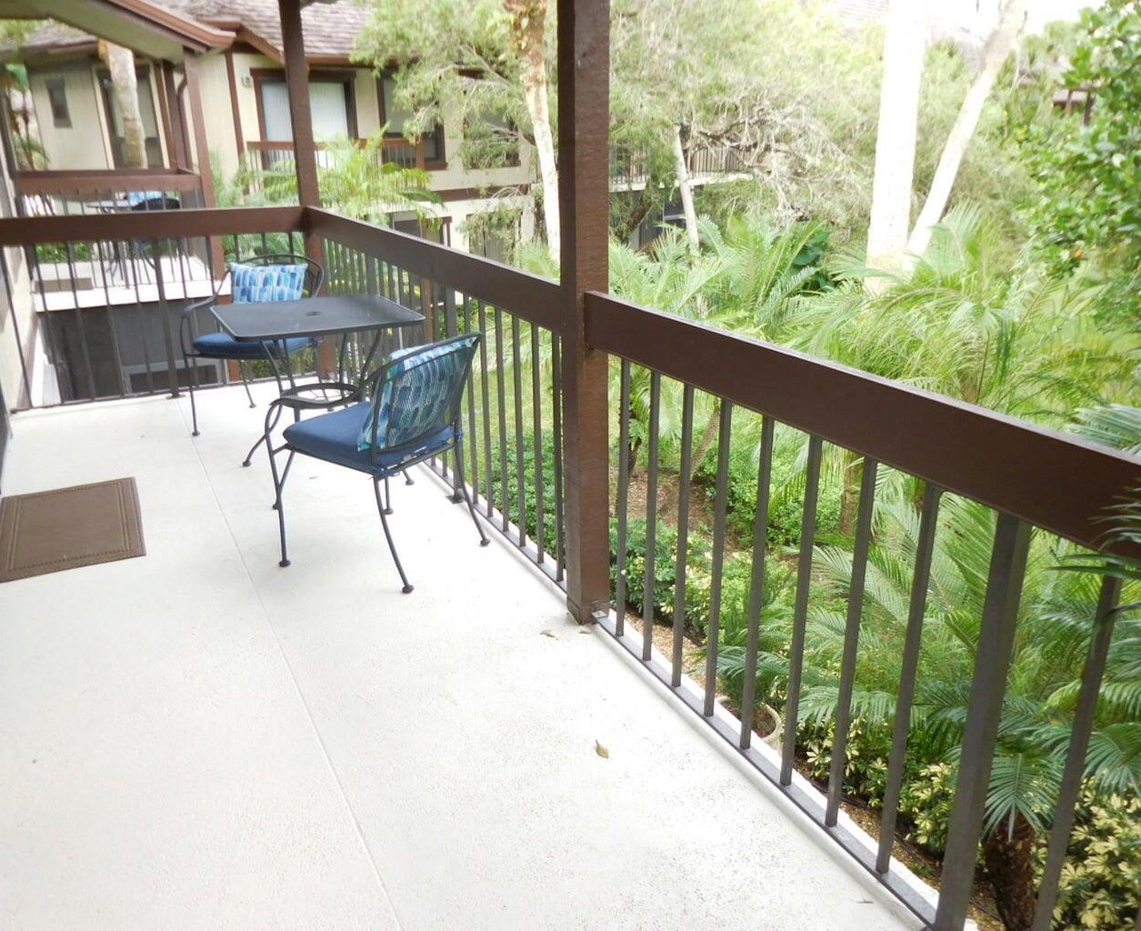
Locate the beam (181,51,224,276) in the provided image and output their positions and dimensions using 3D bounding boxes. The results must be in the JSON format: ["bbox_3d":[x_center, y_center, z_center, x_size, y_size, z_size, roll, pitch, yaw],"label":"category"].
[{"bbox_3d":[-3.664,-2.913,8.940,0.110,2.153,0.110,-11,22,-25],"label":"beam"}]

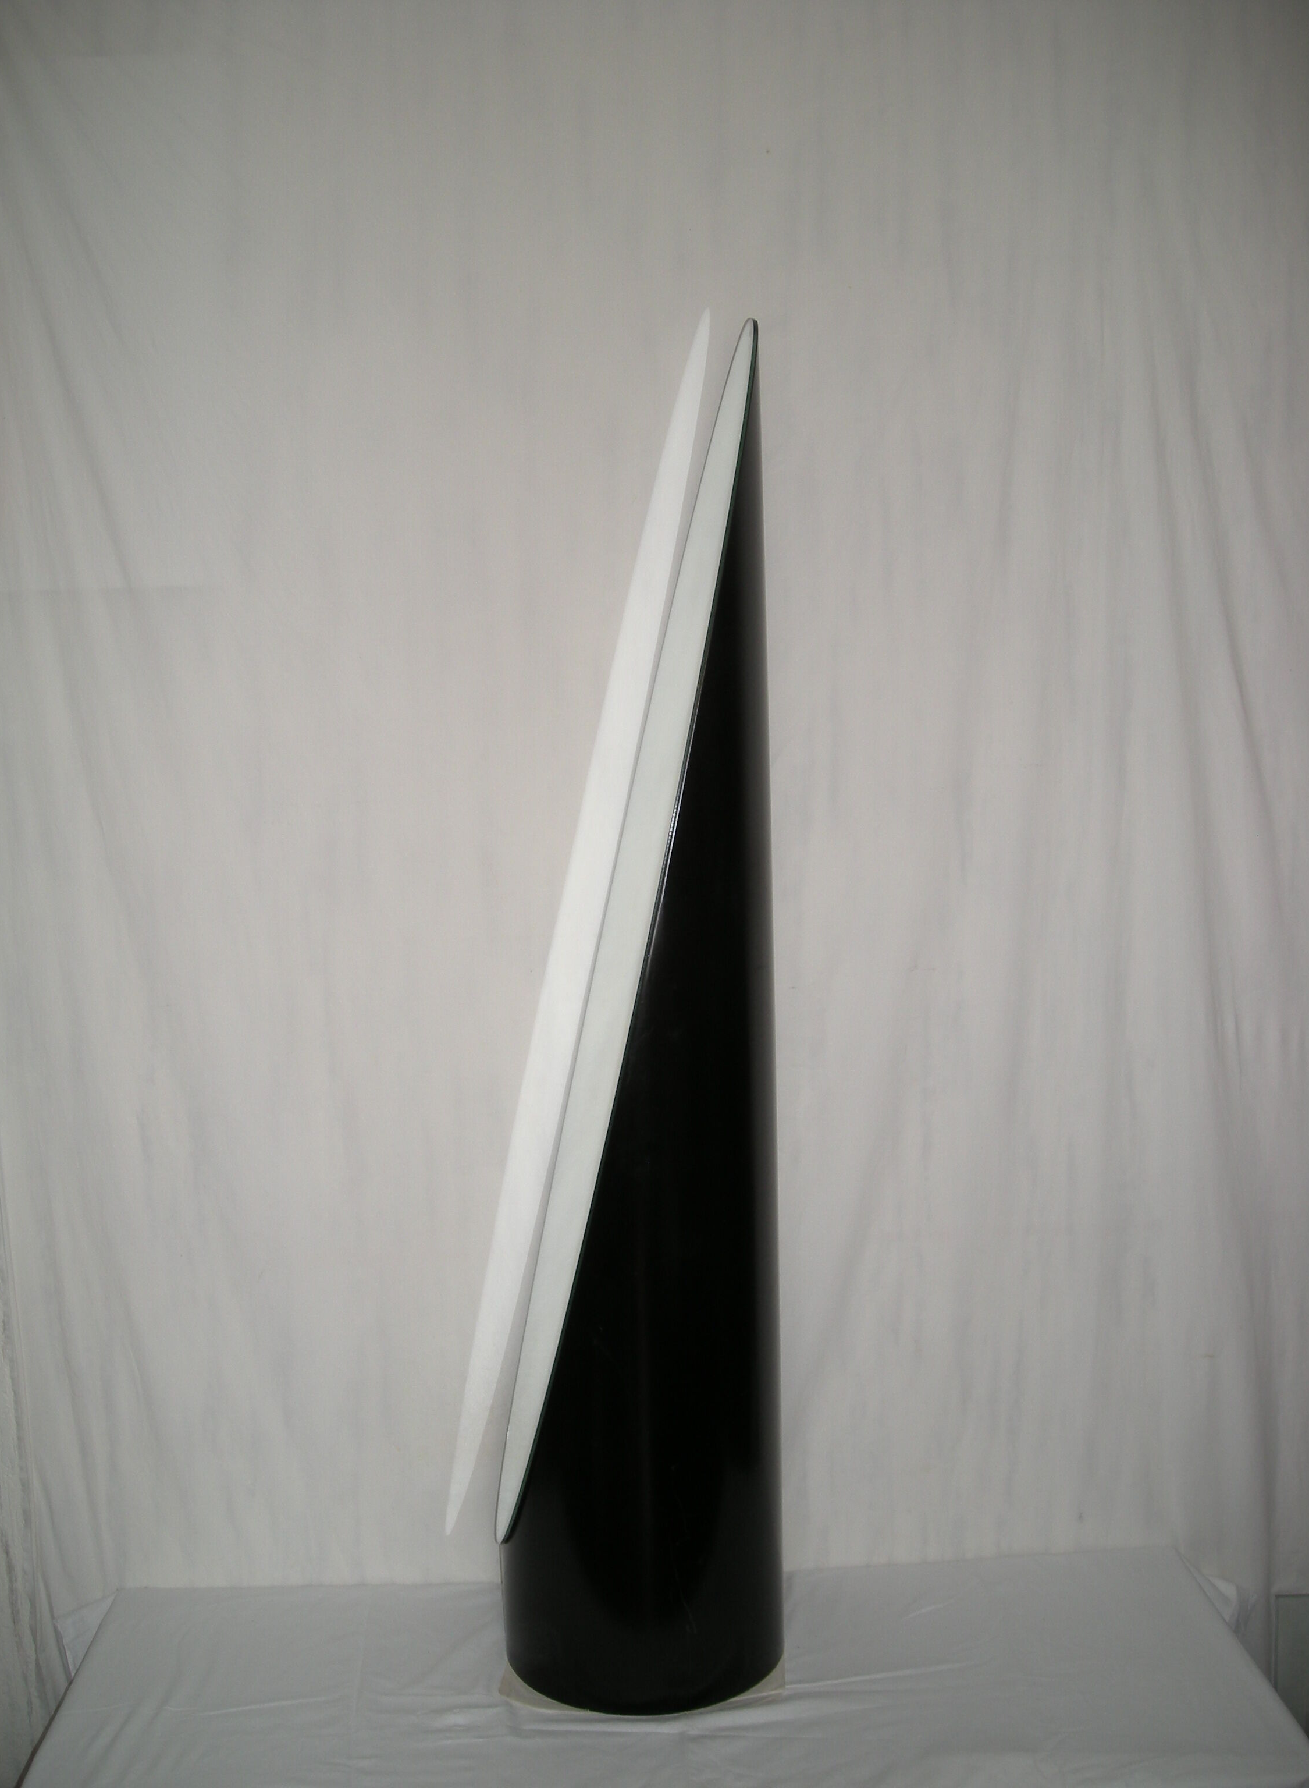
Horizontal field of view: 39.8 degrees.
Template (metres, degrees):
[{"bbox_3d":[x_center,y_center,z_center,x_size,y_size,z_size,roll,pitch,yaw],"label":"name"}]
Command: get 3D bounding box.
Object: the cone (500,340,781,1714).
[{"bbox_3d":[-0.025,0.089,1.320,0.224,0.987,0.222,-3,10,-7],"label":"cone"}]

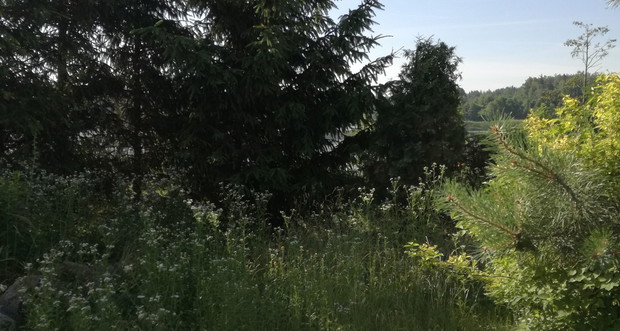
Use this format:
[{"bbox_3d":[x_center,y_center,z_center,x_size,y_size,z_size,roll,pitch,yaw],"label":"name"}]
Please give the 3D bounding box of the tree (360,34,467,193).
[{"bbox_3d":[1.396,-0.567,8.700,1.380,2.350,1.380,0,4,0],"label":"tree"}]

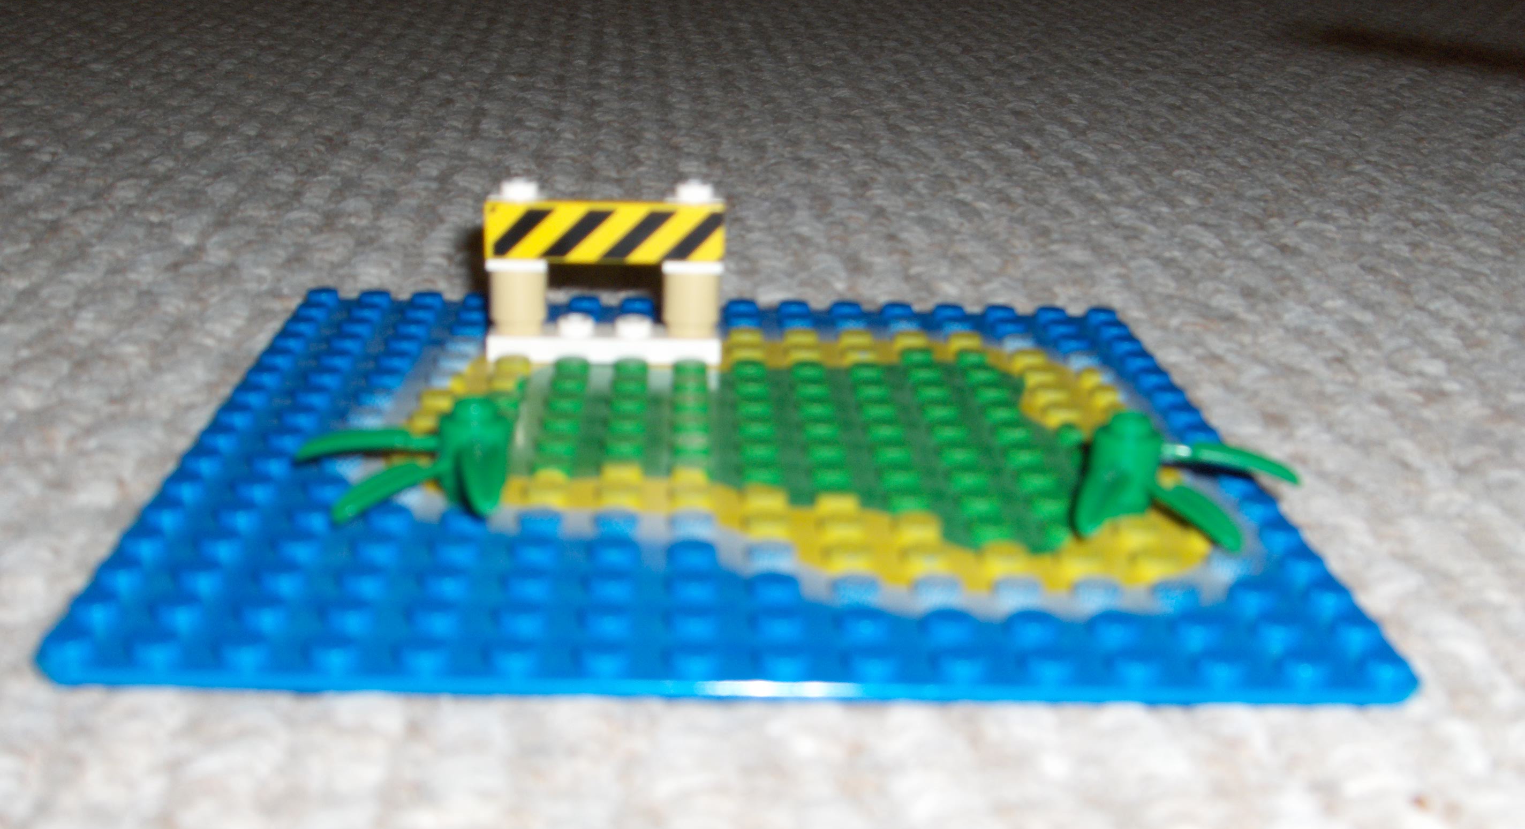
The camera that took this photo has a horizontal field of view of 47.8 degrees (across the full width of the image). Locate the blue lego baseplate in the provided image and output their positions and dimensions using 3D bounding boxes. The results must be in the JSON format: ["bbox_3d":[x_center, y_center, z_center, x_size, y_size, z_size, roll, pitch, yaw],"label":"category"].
[{"bbox_3d":[-0.005,0.003,0.211,0.128,0.004,0.127,1,19,-3],"label":"blue lego baseplate"}]

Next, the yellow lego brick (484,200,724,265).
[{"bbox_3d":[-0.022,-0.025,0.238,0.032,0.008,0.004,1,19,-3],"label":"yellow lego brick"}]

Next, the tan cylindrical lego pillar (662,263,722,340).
[{"bbox_3d":[-0.010,-0.016,0.241,0.008,0.010,0.008,1,19,-3],"label":"tan cylindrical lego pillar"}]

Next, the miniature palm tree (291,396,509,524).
[{"bbox_3d":[-0.038,0.006,0.182,0.026,0.011,0.025,1,19,-3],"label":"miniature palm tree"}]

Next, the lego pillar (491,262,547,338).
[{"bbox_3d":[-0.034,-0.016,0.239,0.008,0.010,0.008,1,19,-3],"label":"lego pillar"}]

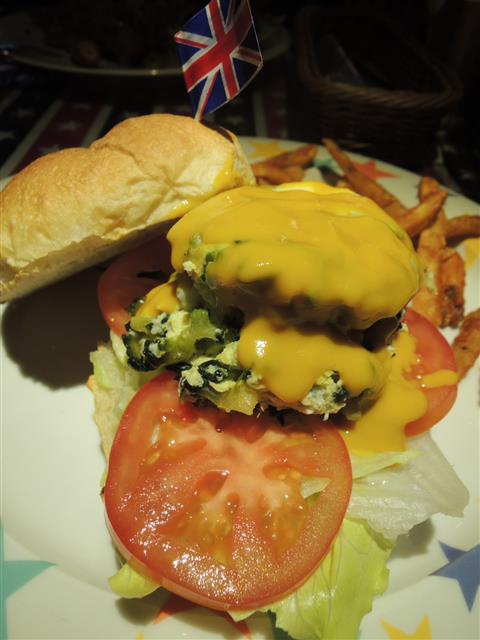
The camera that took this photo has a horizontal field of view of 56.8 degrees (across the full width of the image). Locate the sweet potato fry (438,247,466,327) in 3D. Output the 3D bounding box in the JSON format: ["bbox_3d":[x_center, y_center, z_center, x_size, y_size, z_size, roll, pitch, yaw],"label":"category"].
[{"bbox_3d":[0.099,-0.016,0.208,0.011,0.011,0.045,13,49,9],"label":"sweet potato fry"}]

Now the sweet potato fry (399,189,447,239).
[{"bbox_3d":[0.091,-0.050,0.228,0.041,0.009,0.009,-42,59,-14],"label":"sweet potato fry"}]

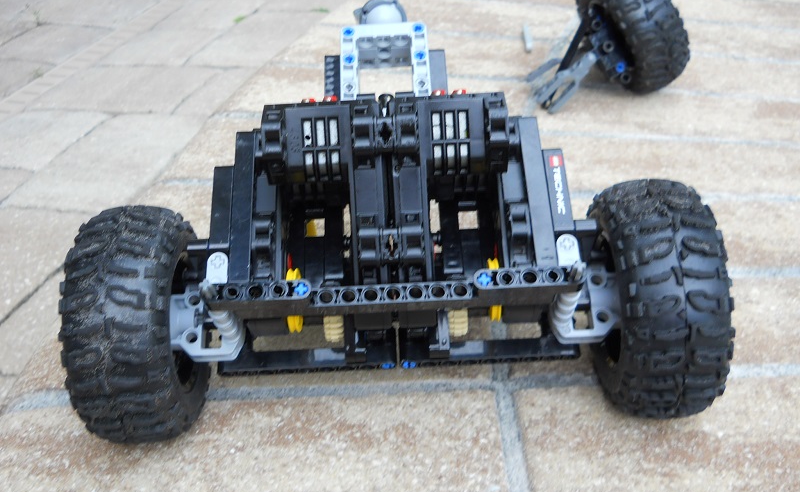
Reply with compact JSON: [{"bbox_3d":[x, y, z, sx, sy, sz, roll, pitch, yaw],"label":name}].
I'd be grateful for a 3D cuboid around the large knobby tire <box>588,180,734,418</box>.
[{"bbox_3d":[0.100,0.021,0.342,0.039,0.095,0.095,-4,36,1],"label":"large knobby tire"}]

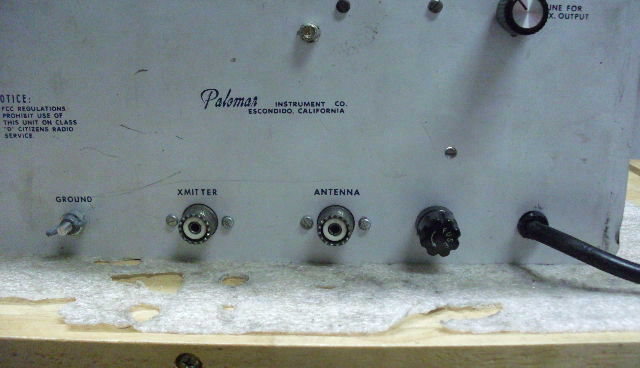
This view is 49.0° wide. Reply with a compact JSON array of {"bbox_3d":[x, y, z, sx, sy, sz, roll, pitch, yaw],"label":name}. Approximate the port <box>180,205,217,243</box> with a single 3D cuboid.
[{"bbox_3d":[-0.056,0.019,0.319,0.017,0.017,0.011,1,15,3],"label":"port"}]

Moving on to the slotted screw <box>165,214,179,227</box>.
[{"bbox_3d":[-0.068,0.017,0.323,0.006,0.006,0.002,1,15,3],"label":"slotted screw"}]

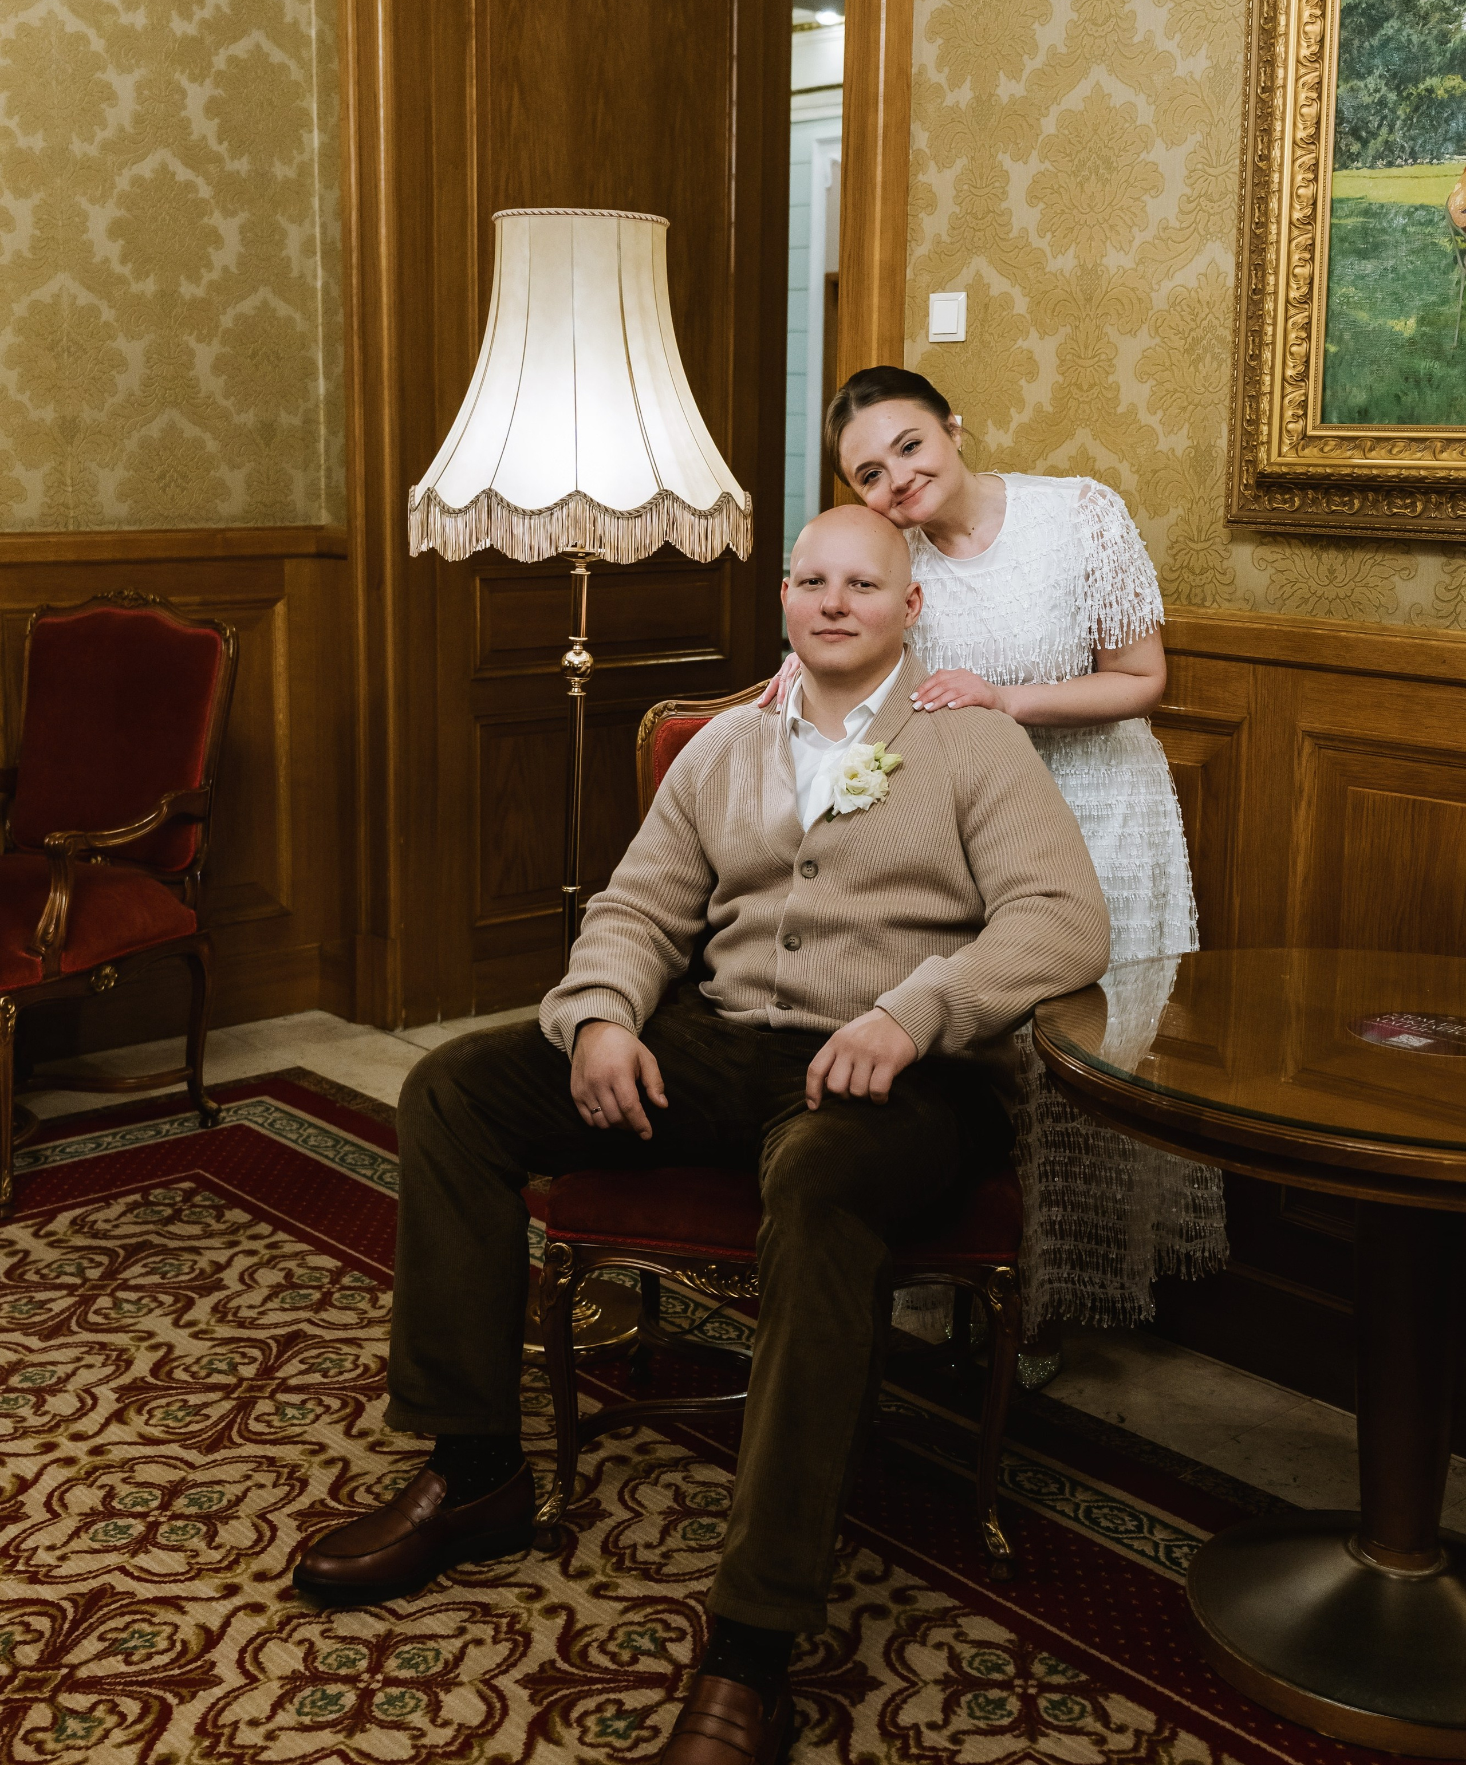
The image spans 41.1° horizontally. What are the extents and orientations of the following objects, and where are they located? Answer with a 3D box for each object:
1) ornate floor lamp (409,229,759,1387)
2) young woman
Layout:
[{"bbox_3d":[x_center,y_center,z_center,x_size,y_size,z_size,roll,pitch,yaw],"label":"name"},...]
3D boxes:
[{"bbox_3d":[-0.240,-0.128,3.090,0.530,1.765,0.530,1,12,0],"label":"ornate floor lamp"},{"bbox_3d":[0.409,0.046,2.860,0.560,1.540,0.570,6,13,23],"label":"young woman"}]

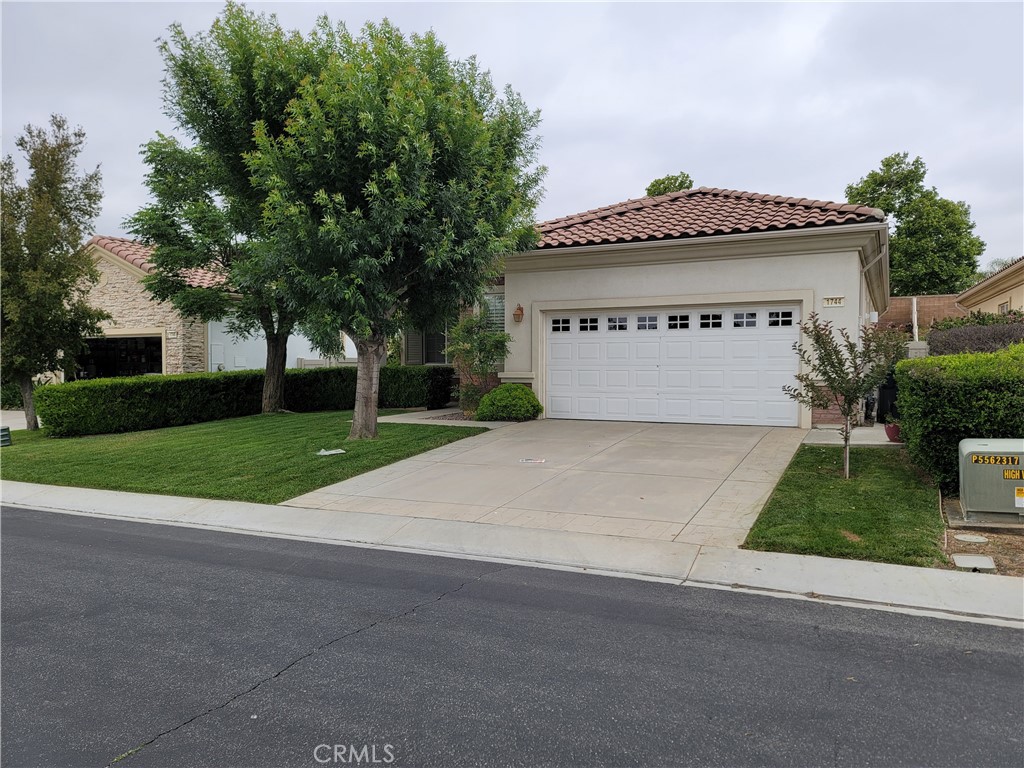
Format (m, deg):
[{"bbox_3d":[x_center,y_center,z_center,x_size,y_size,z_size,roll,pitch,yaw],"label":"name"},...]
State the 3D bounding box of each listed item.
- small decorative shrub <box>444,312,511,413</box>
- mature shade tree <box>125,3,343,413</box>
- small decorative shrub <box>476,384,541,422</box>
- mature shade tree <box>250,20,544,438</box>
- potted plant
[{"bbox_3d":[-0.732,-0.446,15.700,1.400,2.100,1.300,0,1,0],"label":"small decorative shrub"},{"bbox_3d":[-6.557,-4.224,17.600,5.400,9.600,5.200,0,1,0],"label":"mature shade tree"},{"bbox_3d":[-0.069,0.365,14.600,1.340,0.770,1.250,0,1,0],"label":"small decorative shrub"},{"bbox_3d":[-2.075,-2.800,13.400,5.200,7.500,5.000,0,1,0],"label":"mature shade tree"},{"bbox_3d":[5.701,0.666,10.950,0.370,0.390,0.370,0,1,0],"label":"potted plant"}]

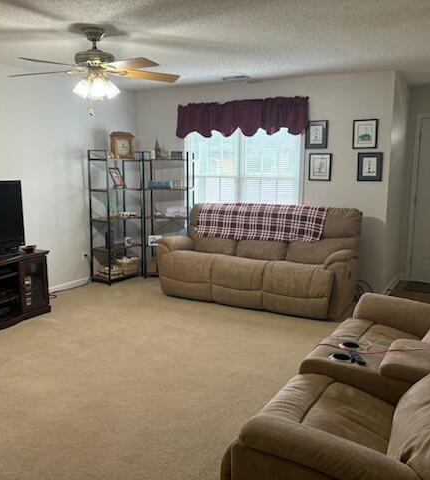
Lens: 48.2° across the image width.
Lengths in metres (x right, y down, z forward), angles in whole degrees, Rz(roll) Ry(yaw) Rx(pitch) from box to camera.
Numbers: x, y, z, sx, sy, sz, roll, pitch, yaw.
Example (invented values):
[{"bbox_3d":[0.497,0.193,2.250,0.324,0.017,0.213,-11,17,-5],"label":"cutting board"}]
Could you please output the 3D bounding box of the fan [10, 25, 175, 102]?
[{"bbox_3d":[-0.894,-1.279,3.505,1.300,0.520,1.290,5,10,29],"label":"fan"}]

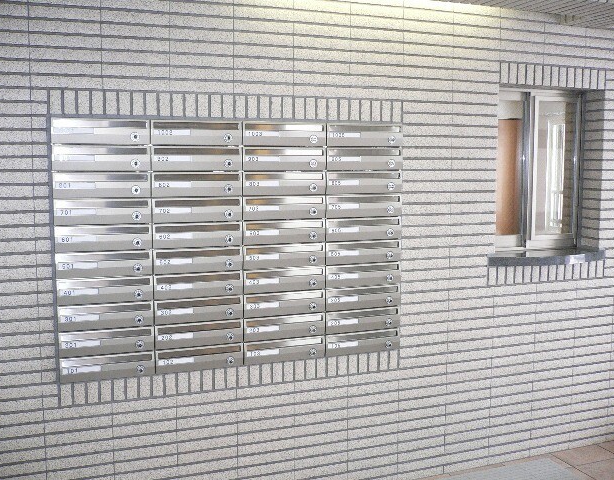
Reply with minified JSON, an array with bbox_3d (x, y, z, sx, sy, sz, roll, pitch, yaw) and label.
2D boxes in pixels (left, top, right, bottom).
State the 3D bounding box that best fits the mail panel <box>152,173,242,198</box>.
[{"bbox_3d":[-0.444,-0.222,2.595,0.356,0.099,0.100,-2,7,-20],"label":"mail panel"}]

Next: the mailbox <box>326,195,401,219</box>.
[{"bbox_3d":[0.223,-0.151,2.845,0.352,0.098,0.150,-2,7,-20],"label":"mailbox"}]

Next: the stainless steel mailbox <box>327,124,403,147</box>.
[{"bbox_3d":[0.223,-0.448,2.812,0.352,0.098,0.150,-2,7,-20],"label":"stainless steel mailbox"}]

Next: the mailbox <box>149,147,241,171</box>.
[{"bbox_3d":[-0.456,-0.327,2.630,0.355,0.099,0.160,-2,7,-19],"label":"mailbox"}]

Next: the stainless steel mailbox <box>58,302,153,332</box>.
[{"bbox_3d":[-0.783,0.289,2.528,0.356,0.099,0.100,-2,7,-20],"label":"stainless steel mailbox"}]

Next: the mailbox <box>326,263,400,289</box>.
[{"bbox_3d":[0.223,0.147,2.879,0.352,0.098,0.150,-2,7,-20],"label":"mailbox"}]

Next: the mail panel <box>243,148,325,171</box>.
[{"bbox_3d":[-0.113,-0.337,2.702,0.352,0.098,0.150,-2,7,-20],"label":"mail panel"}]

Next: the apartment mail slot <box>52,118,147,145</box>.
[{"bbox_3d":[-0.782,-0.409,2.452,0.356,0.099,0.100,-2,7,-20],"label":"apartment mail slot"}]

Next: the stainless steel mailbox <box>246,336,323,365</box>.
[{"bbox_3d":[-0.116,0.460,2.838,0.355,0.099,0.160,-2,7,-19],"label":"stainless steel mailbox"}]

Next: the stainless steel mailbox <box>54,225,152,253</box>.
[{"bbox_3d":[-0.797,-0.015,2.551,0.355,0.099,0.160,-2,7,-19],"label":"stainless steel mailbox"}]

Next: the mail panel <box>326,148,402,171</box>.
[{"bbox_3d":[0.226,-0.353,2.860,0.355,0.099,0.160,-2,7,-19],"label":"mail panel"}]

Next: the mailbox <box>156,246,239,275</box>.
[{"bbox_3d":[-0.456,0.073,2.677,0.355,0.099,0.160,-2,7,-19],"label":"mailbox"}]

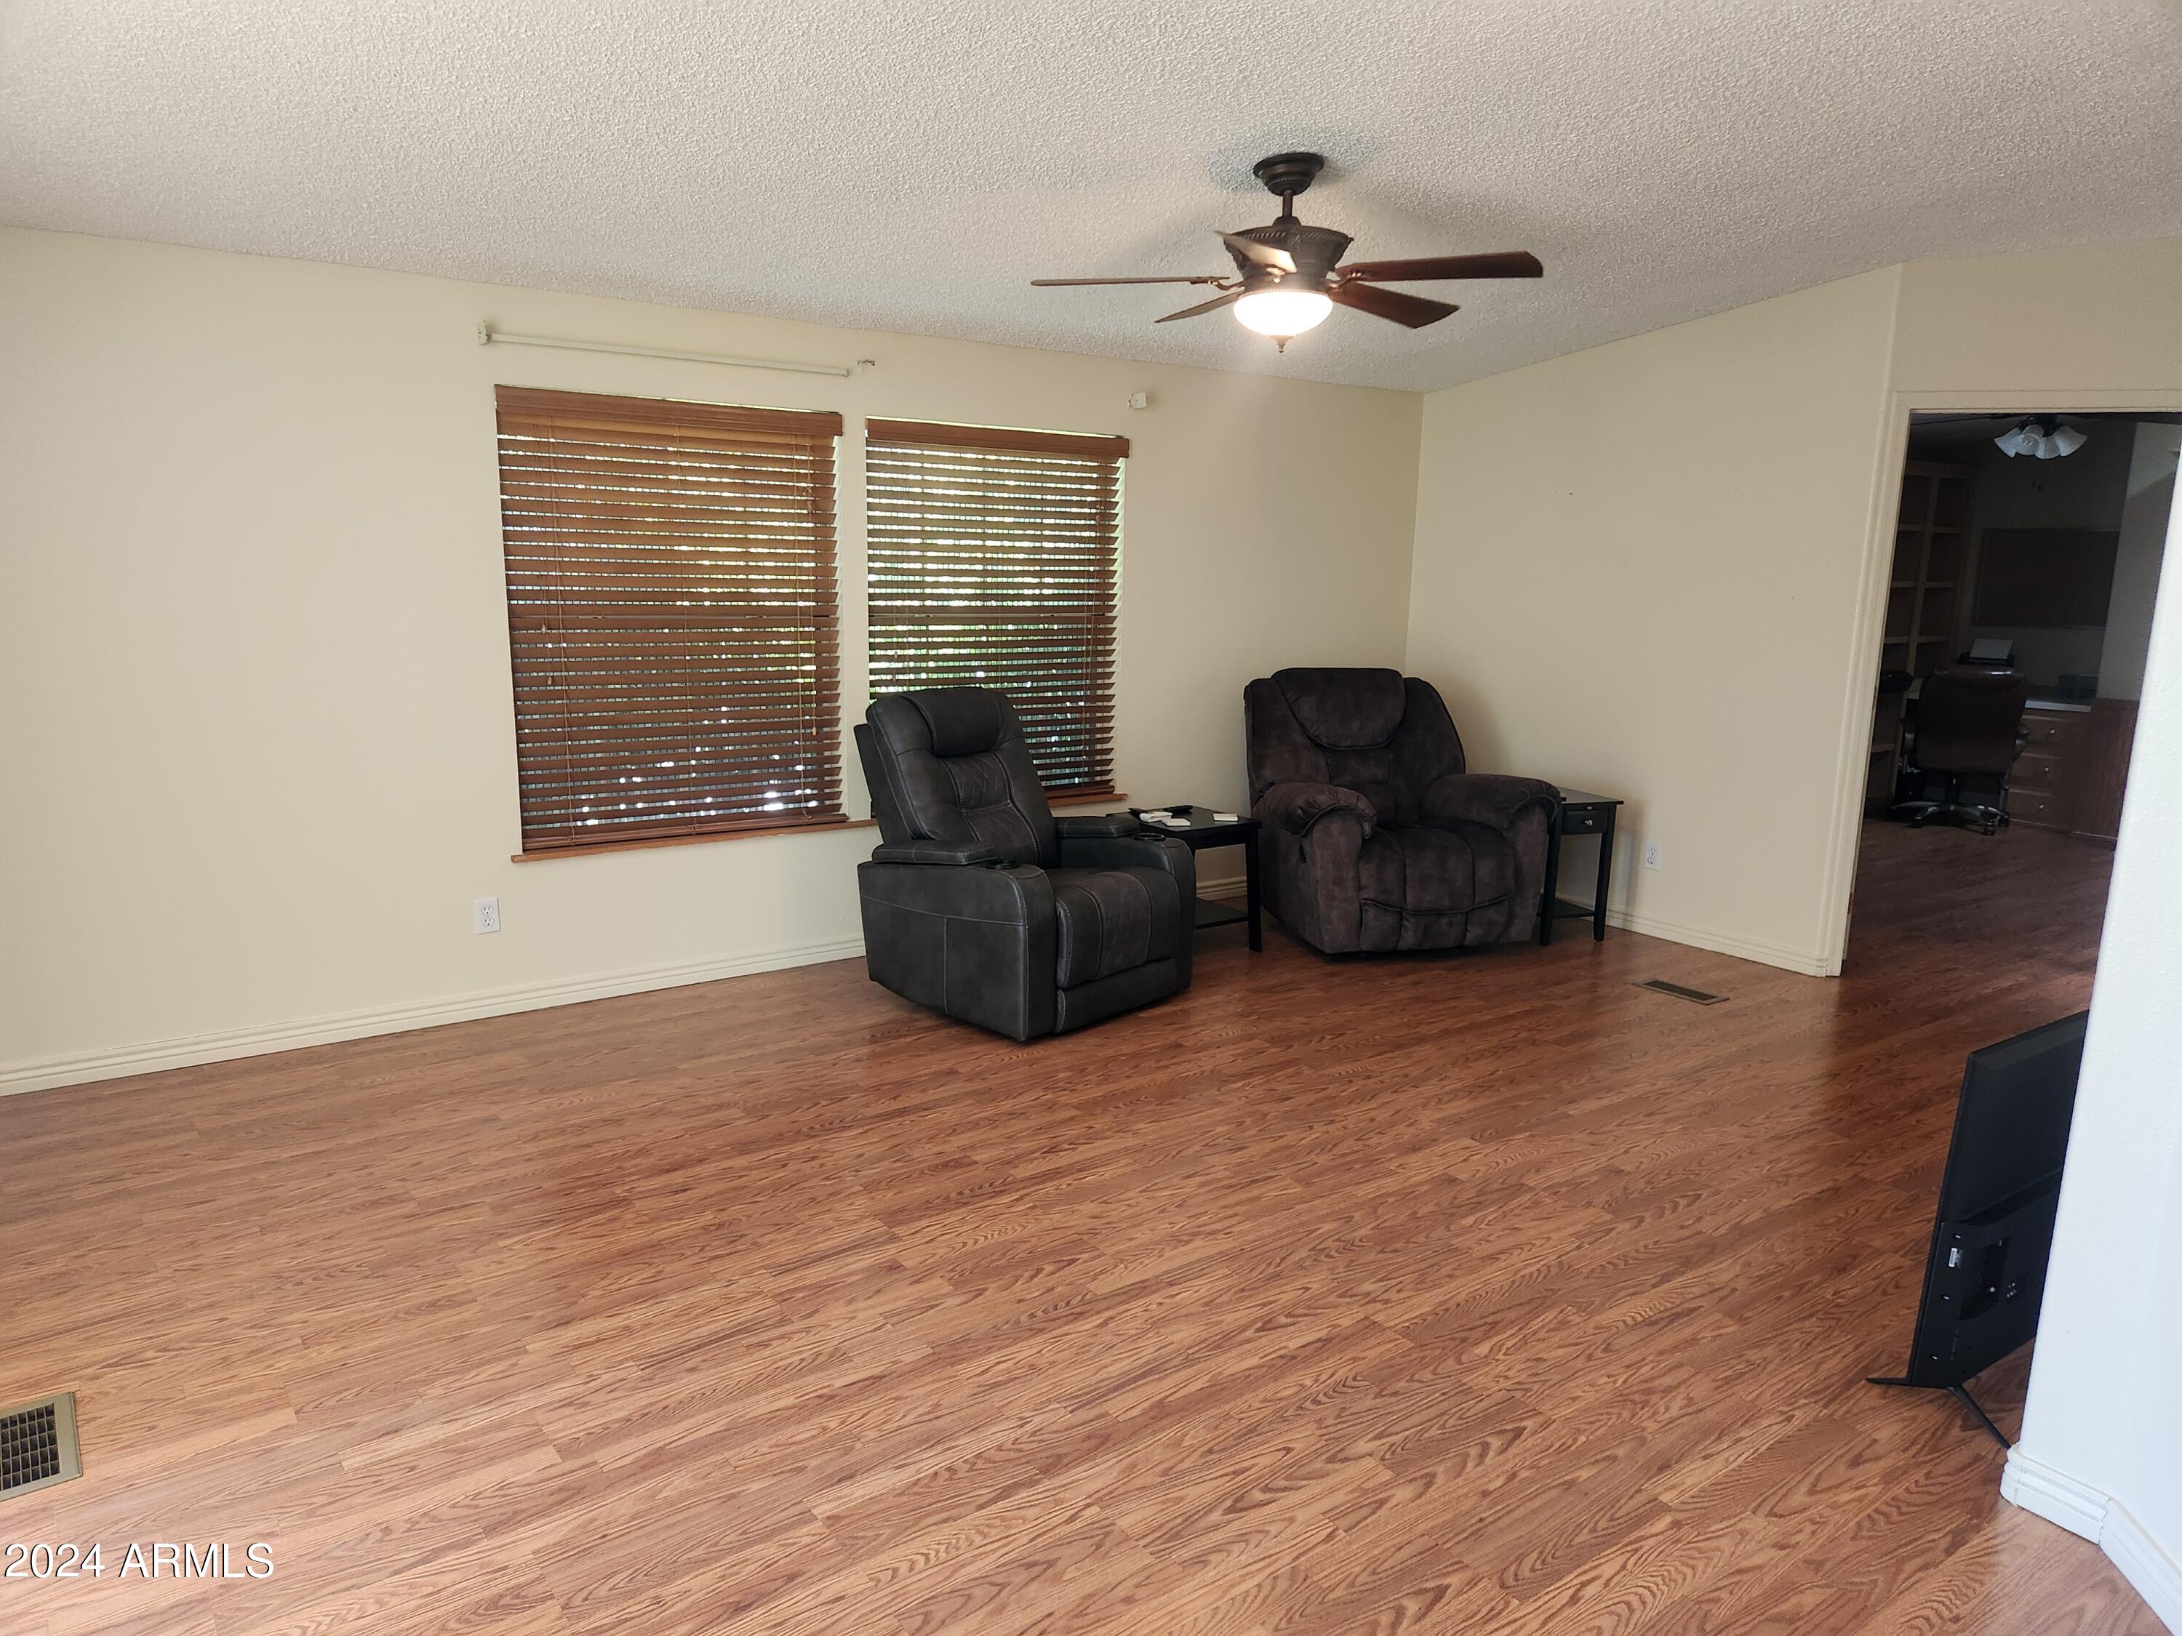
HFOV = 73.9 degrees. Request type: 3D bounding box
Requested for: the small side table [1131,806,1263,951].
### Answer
[{"bbox_3d":[0.377,0.254,5.726,0.420,0.515,0.430,-6,13,-35],"label":"small side table"}]

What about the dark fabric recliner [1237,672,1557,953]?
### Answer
[{"bbox_3d":[1.222,-0.049,6.016,1.000,1.040,1.010,-2,11,-17],"label":"dark fabric recliner"}]

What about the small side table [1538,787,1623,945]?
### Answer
[{"bbox_3d":[1.890,0.179,6.112,0.320,0.585,0.580,-3,11,-20],"label":"small side table"}]

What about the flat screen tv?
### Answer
[{"bbox_3d":[1.998,0.728,2.930,1.080,0.680,0.260,-6,13,-35],"label":"flat screen tv"}]

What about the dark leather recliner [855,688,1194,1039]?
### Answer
[{"bbox_3d":[-0.241,0.097,5.071,1.000,1.035,0.860,11,15,43],"label":"dark leather recliner"}]

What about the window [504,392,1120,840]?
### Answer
[{"bbox_3d":[-0.849,-0.704,5.247,2.410,1.450,0.100,-6,13,-35],"label":"window"}]

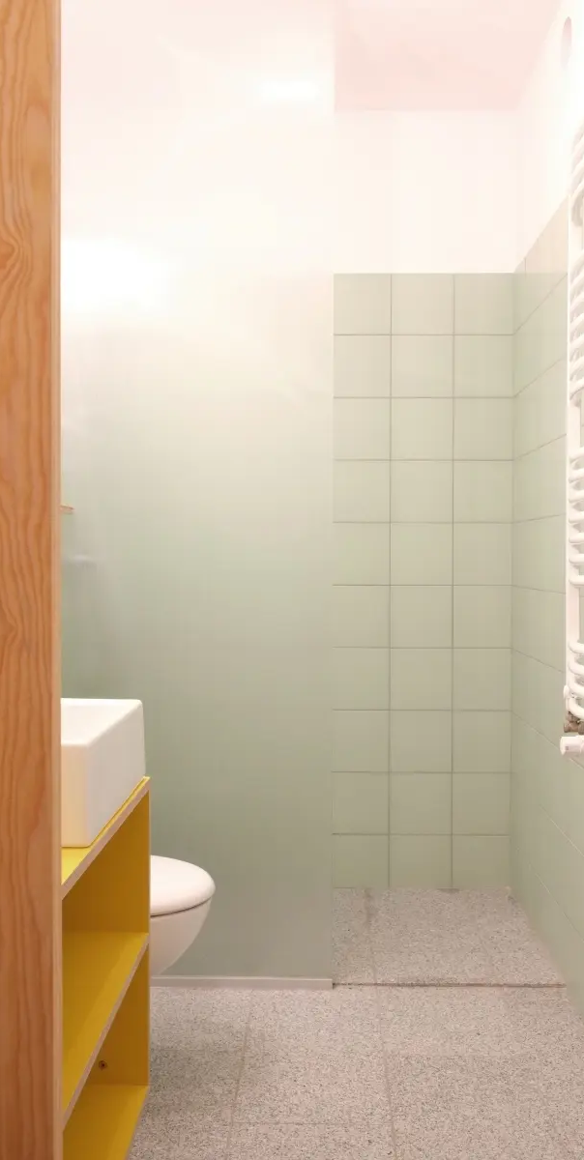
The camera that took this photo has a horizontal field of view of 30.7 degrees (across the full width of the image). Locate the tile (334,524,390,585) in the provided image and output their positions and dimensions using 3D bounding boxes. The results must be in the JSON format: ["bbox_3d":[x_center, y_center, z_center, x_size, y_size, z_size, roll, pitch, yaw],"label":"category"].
[{"bbox_3d":[0.215,-0.083,3.410,0.196,0.198,0.009,0,1,1],"label":"tile"}]

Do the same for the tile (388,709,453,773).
[{"bbox_3d":[0.413,0.517,3.419,0.198,0.198,0.009,0,1,1],"label":"tile"}]

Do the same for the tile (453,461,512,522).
[{"bbox_3d":[0.613,-0.282,3.412,0.188,0.199,0.009,0,1,1],"label":"tile"}]

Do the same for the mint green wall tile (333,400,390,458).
[{"bbox_3d":[0.217,-0.483,3.417,0.199,0.199,0.009,0,1,1],"label":"mint green wall tile"}]

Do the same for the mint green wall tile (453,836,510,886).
[{"bbox_3d":[0.610,0.906,3.427,0.188,0.173,0.009,0,1,1],"label":"mint green wall tile"}]

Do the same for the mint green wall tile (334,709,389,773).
[{"bbox_3d":[0.216,0.522,3.439,0.199,0.199,0.009,0,1,1],"label":"mint green wall tile"}]

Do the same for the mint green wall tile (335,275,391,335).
[{"bbox_3d":[0.216,-0.880,3.391,0.196,0.192,0.009,0,1,1],"label":"mint green wall tile"}]

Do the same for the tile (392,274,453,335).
[{"bbox_3d":[0.415,-0.879,3.387,0.198,0.192,0.009,0,1,1],"label":"tile"}]

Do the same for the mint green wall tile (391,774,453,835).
[{"bbox_3d":[0.417,0.723,3.439,0.199,0.199,0.009,0,1,1],"label":"mint green wall tile"}]

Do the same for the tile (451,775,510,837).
[{"bbox_3d":[0.612,0.723,3.434,0.188,0.199,0.009,0,1,1],"label":"tile"}]

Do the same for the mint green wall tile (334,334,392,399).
[{"bbox_3d":[0.216,-0.683,3.396,0.196,0.198,0.009,0,1,1],"label":"mint green wall tile"}]

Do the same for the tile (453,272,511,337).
[{"bbox_3d":[0.610,-0.879,3.382,0.187,0.192,0.009,0,1,1],"label":"tile"}]

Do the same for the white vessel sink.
[{"bbox_3d":[-0.452,0.277,1.609,0.390,0.133,0.440,0,1,1],"label":"white vessel sink"}]

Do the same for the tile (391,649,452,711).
[{"bbox_3d":[0.414,0.318,3.414,0.198,0.198,0.009,0,1,1],"label":"tile"}]

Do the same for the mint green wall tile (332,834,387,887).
[{"bbox_3d":[0.216,0.908,3.448,0.199,0.169,0.009,0,1,1],"label":"mint green wall tile"}]

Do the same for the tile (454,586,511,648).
[{"bbox_3d":[0.611,0.119,3.409,0.188,0.198,0.009,0,1,1],"label":"tile"}]

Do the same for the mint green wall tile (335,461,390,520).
[{"bbox_3d":[0.215,-0.283,3.405,0.196,0.198,0.009,0,1,1],"label":"mint green wall tile"}]

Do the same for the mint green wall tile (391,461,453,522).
[{"bbox_3d":[0.414,-0.282,3.400,0.198,0.198,0.009,0,1,1],"label":"mint green wall tile"}]

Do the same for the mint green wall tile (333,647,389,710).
[{"bbox_3d":[0.216,0.319,3.417,0.198,0.198,0.009,0,1,1],"label":"mint green wall tile"}]

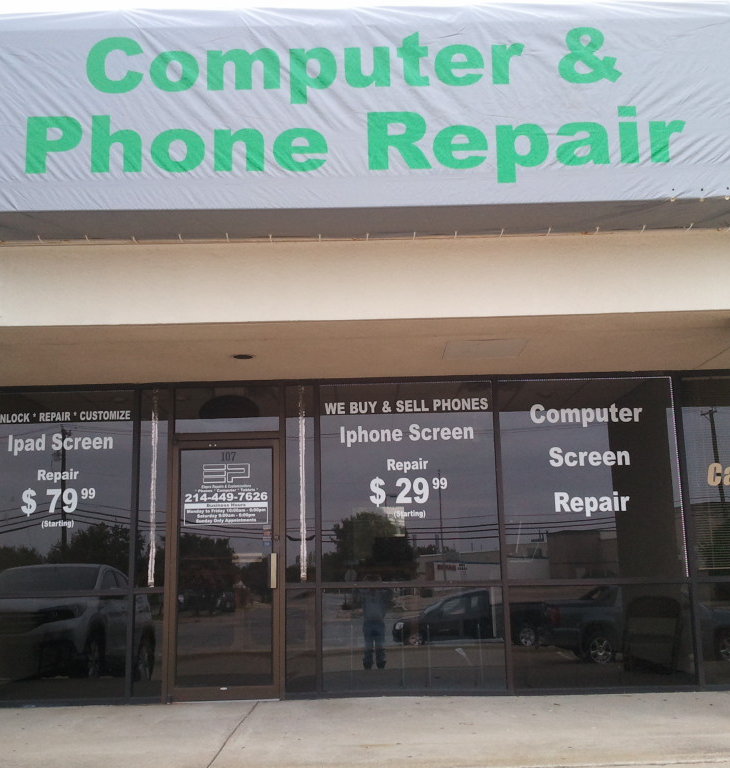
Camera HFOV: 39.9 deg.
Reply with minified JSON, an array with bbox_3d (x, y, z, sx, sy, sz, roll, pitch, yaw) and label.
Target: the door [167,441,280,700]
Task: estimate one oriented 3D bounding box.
[{"bbox_3d":[-1.165,1.523,8.364,0.917,2.137,0.060,-1,-11,1],"label":"door"}]

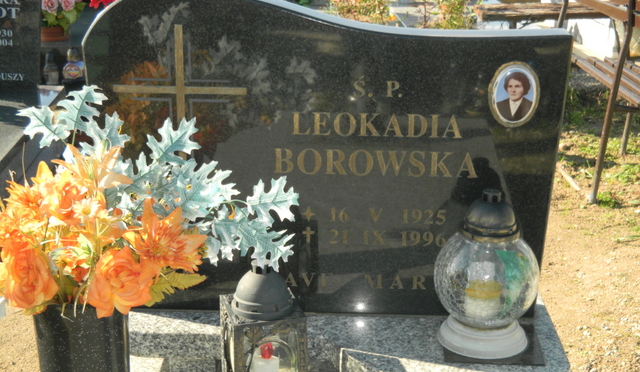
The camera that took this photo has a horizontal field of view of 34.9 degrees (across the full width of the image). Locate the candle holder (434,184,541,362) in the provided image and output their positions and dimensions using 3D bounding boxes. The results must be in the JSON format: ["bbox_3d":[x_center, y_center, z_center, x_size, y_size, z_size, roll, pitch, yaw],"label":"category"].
[{"bbox_3d":[0.317,0.156,1.940,0.200,0.303,0.200,1,18,0],"label":"candle holder"}]

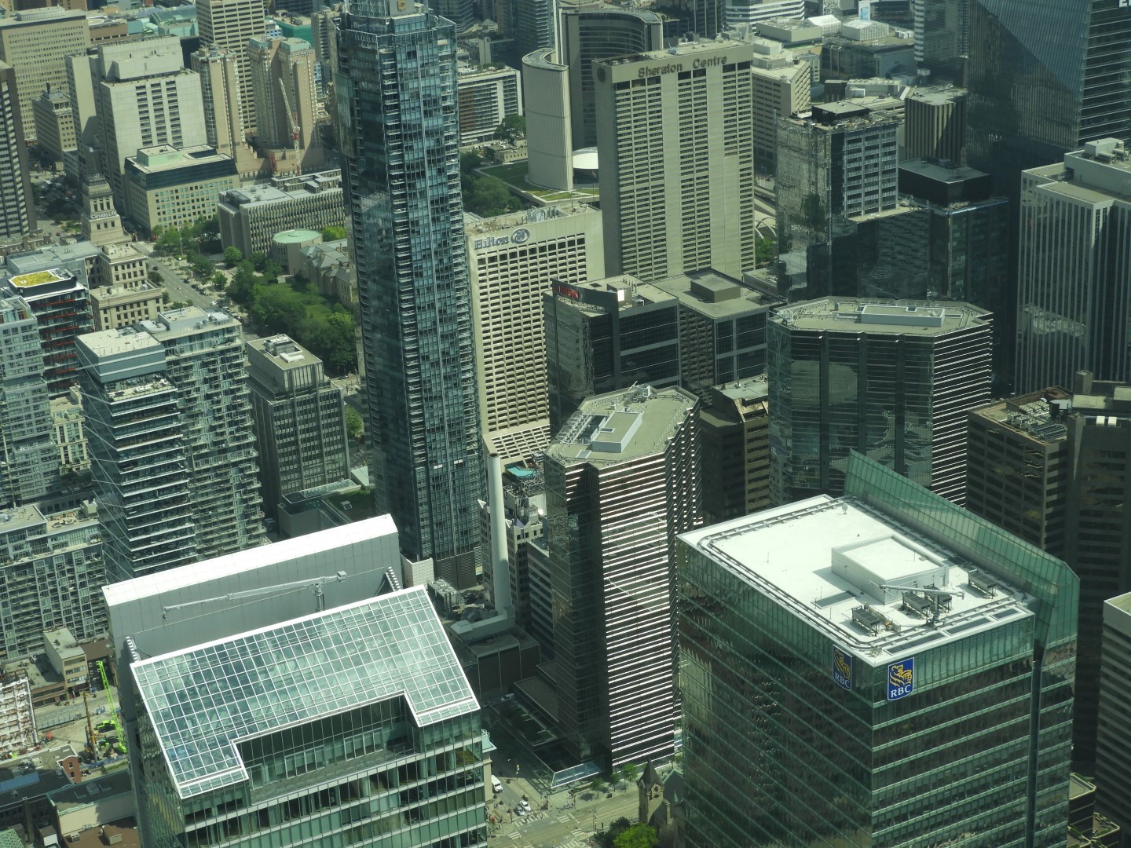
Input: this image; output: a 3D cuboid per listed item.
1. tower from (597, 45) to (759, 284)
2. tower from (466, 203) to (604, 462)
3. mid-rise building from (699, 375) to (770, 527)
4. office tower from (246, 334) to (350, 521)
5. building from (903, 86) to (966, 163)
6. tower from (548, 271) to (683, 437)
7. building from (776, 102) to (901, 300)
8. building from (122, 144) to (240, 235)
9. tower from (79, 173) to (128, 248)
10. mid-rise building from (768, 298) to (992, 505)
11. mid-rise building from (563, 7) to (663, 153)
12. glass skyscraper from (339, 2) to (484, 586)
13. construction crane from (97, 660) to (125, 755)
[{"bbox_3d":[51.652,-105.181,977.998,72.800,136.300,18.000,-14,24,-25],"label":"tower"},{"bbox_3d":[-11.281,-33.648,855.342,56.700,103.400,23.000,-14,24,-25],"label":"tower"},{"bbox_3d":[64.000,19.430,758.720,38.000,70.500,30.000,-14,24,-26],"label":"mid-rise building"},{"bbox_3d":[-107.529,1.123,834.243,28.600,63.700,38.500,-14,24,-25],"label":"office tower"},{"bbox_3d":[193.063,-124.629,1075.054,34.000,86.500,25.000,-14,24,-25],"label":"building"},{"bbox_3d":[18.143,-11.904,819.763,36.800,88.300,38.000,-14,24,-25],"label":"tower"},{"bbox_3d":[110.590,-60.940,862.610,32.000,135.500,36.000,-14,24,-26],"label":"building"},{"bbox_3d":[-217.429,-134.446,1199.403,55.000,42.500,46.500,-14,24,-25],"label":"building"},{"bbox_3d":[-219.810,-75.680,1016.150,19.000,83.000,22.000,-14,24,-26],"label":"tower"},{"bbox_3d":[104.210,16.650,700.250,71.000,118.000,35.000,4,23,16],"label":"mid-rise building"},{"bbox_3d":[32.570,-193.290,1256.120,72.000,98.000,36.000,14,27,37],"label":"mid-rise building"},{"bbox_3d":[-53.040,-46.390,744.960,32.000,213.000,39.000,-14,24,-26],"label":"glass skyscraper"},{"bbox_3d":[-141.640,89.510,666.700,4.500,27.000,17.000,-14,24,-26],"label":"construction crane"}]

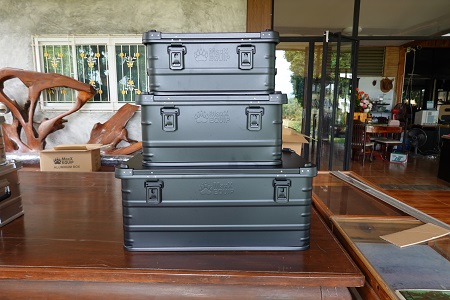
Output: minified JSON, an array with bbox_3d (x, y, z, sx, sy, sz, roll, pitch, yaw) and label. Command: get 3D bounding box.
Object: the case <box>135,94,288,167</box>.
[{"bbox_3d":[-0.048,-0.104,1.325,0.582,0.280,0.385,0,10,-1],"label":"case"}]

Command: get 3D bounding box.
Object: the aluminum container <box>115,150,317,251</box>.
[{"bbox_3d":[-0.033,0.204,1.360,0.782,0.354,0.385,0,10,-1],"label":"aluminum container"}]

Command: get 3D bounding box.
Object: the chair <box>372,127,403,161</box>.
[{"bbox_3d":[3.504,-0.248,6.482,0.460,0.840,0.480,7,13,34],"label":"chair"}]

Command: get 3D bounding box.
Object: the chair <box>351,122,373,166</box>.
[{"bbox_3d":[2.724,-0.194,6.034,0.460,0.900,0.440,-8,13,-37],"label":"chair"}]

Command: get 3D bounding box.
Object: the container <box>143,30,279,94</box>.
[{"bbox_3d":[-0.054,-0.356,1.282,0.522,0.232,0.350,0,10,-1],"label":"container"}]

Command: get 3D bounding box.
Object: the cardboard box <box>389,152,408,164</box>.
[{"bbox_3d":[3.605,0.124,6.225,0.340,0.200,0.250,4,11,22],"label":"cardboard box"}]

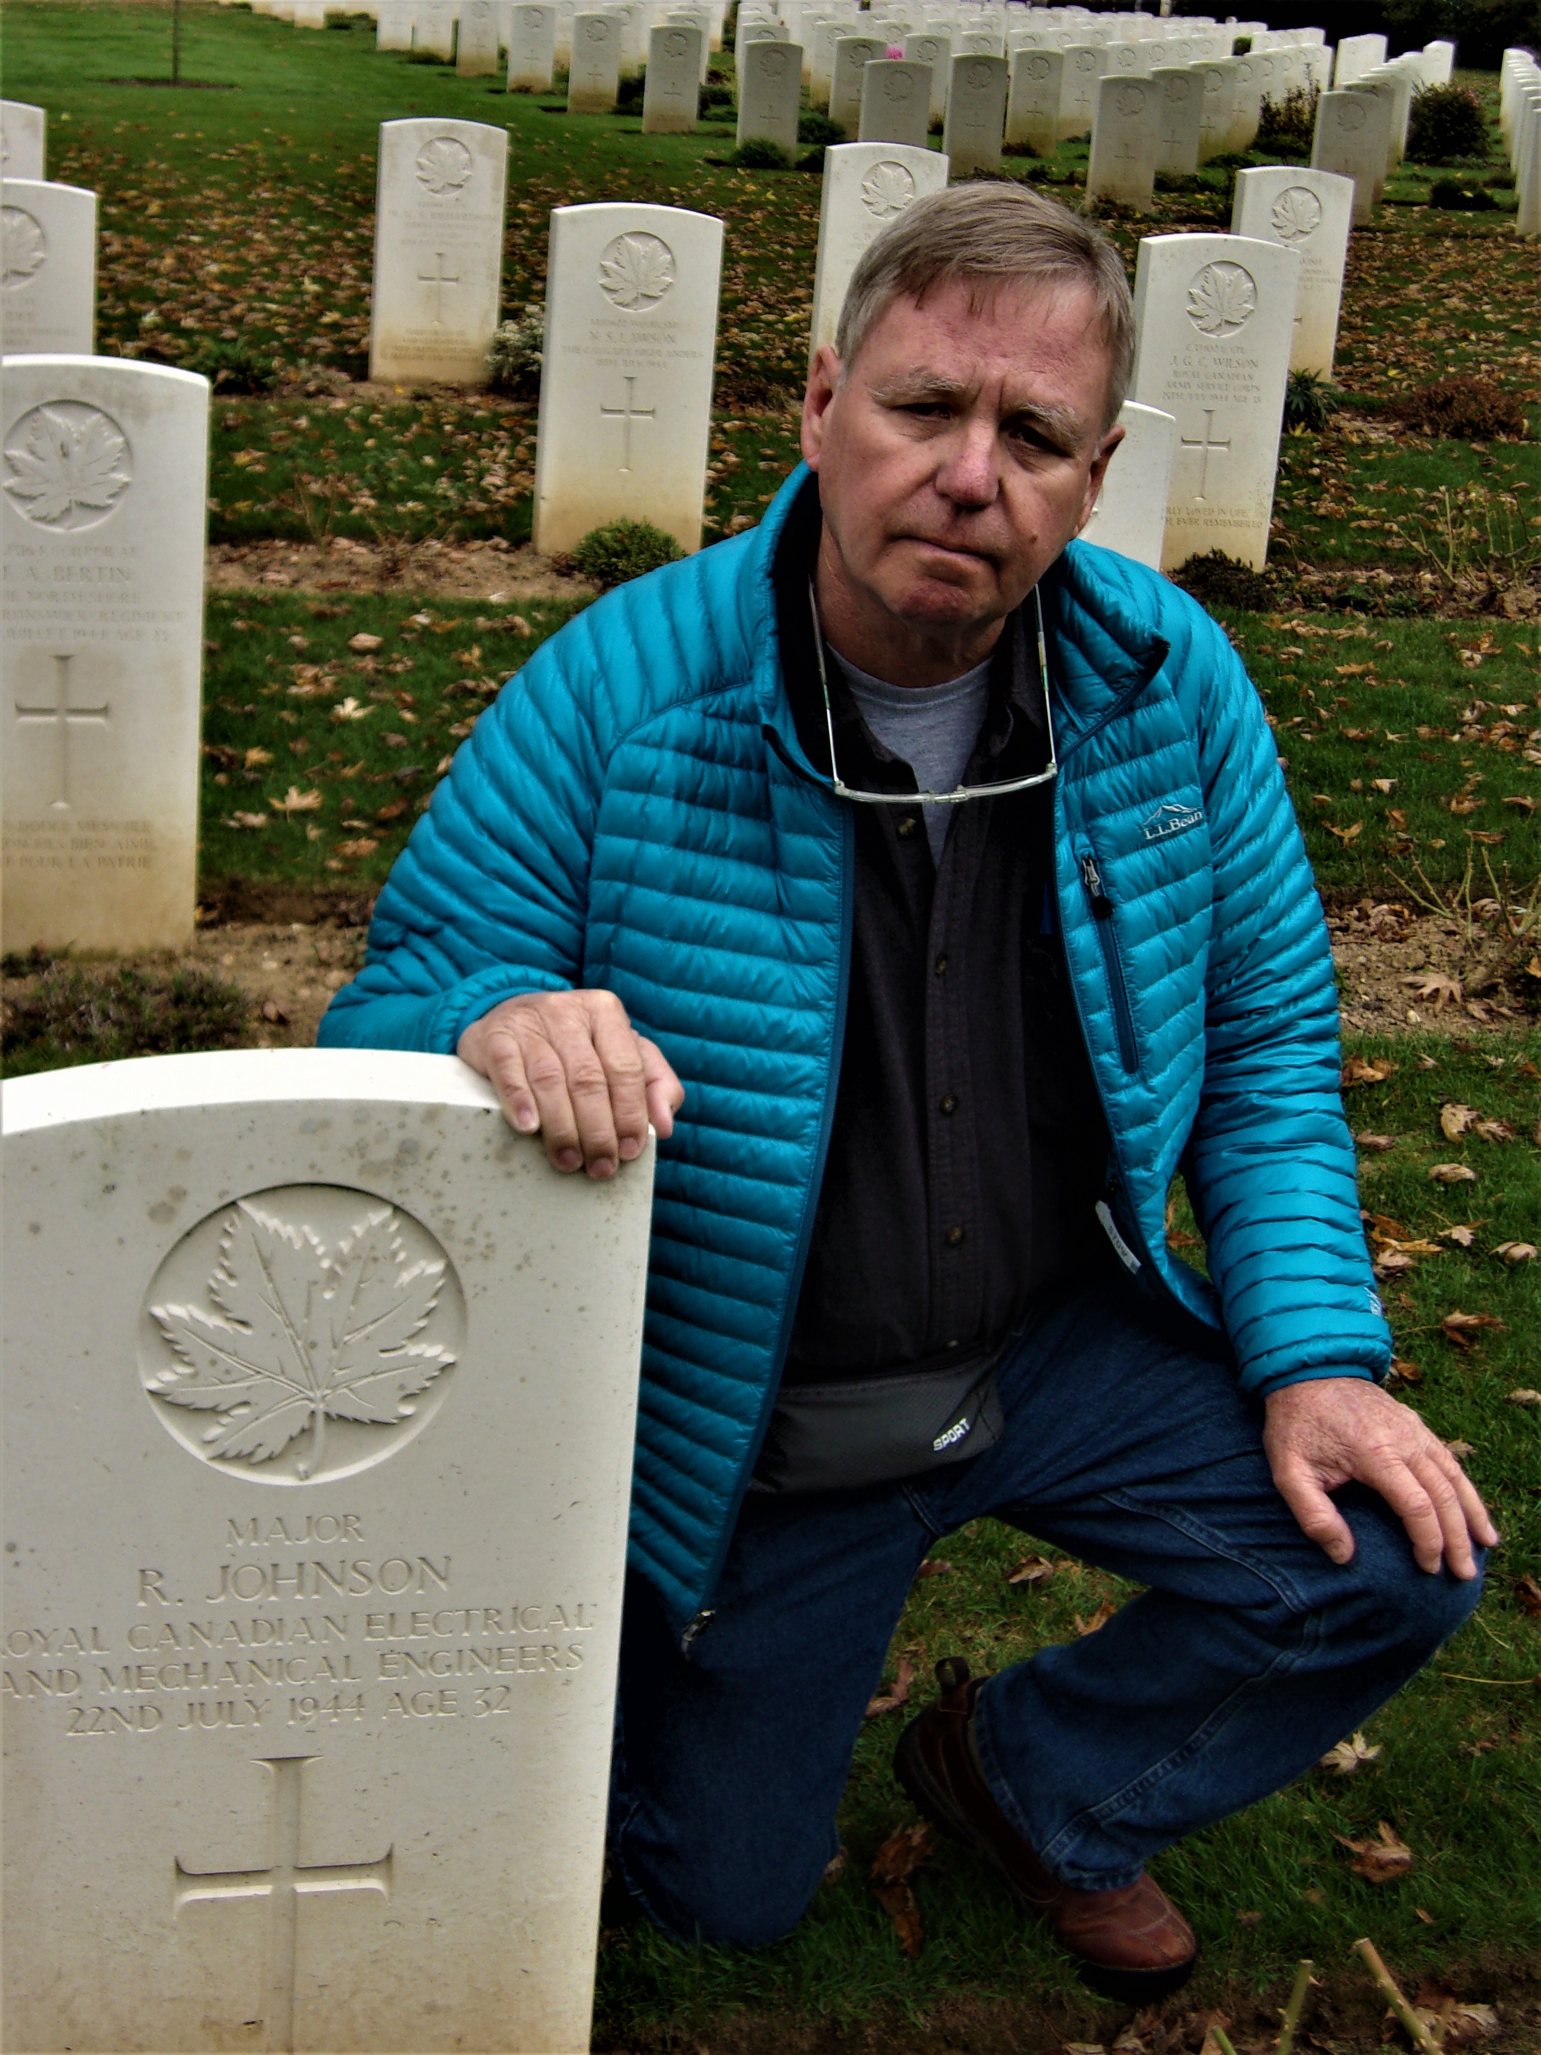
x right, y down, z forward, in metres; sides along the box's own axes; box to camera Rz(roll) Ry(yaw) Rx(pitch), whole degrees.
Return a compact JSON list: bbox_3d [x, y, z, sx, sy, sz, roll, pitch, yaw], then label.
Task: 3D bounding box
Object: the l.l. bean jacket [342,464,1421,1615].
[{"bbox_3d":[0.049,0.015,2.040,0.660,0.760,0.500,0,26,-9],"label":"l.l. bean jacket"}]

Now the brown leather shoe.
[{"bbox_3d":[0.207,0.577,2.315,0.108,0.120,0.288,-12,38,-39],"label":"brown leather shoe"}]

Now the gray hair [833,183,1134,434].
[{"bbox_3d":[0.119,-0.392,1.795,0.172,0.178,0.200,13,15,-4],"label":"gray hair"}]

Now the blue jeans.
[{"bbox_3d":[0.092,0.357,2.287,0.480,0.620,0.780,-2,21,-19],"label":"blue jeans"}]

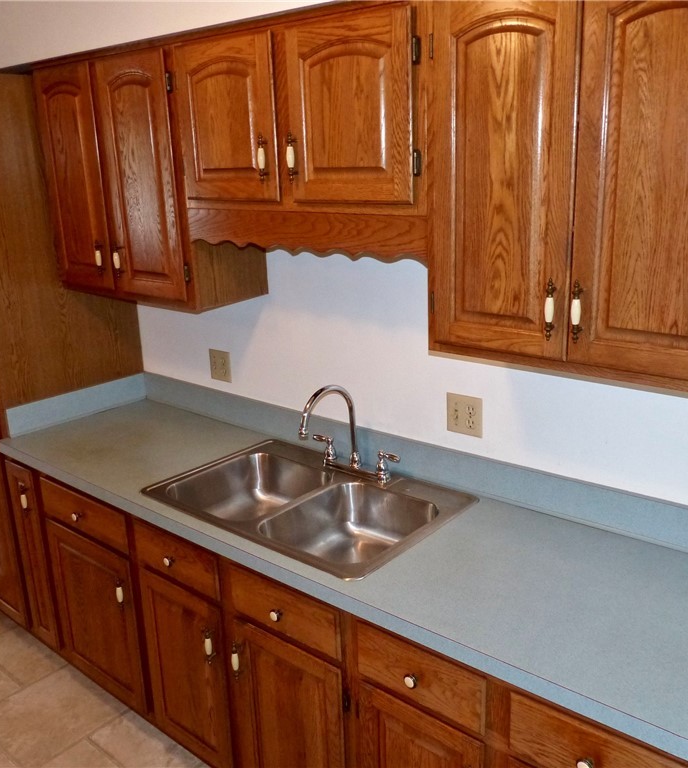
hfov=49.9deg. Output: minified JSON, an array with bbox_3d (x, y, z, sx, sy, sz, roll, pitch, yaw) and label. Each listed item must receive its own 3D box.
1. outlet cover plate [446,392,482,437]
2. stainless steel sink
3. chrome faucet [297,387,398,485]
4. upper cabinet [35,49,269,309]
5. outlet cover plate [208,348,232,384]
[{"bbox_3d":[0.338,0.090,2.084,0.115,0.114,0.008,11,21,39],"label":"outlet cover plate"},{"bbox_3d":[-0.107,0.395,2.126,0.834,0.172,0.557,11,21,39],"label":"stainless steel sink"},{"bbox_3d":[-0.041,0.143,2.172,0.346,0.287,0.265,11,21,39],"label":"chrome faucet"},{"bbox_3d":[-0.661,-0.673,2.508,0.763,0.764,0.320,11,21,39],"label":"upper cabinet"},{"bbox_3d":[-0.460,-0.066,2.737,0.119,0.113,0.008,11,21,39],"label":"outlet cover plate"}]

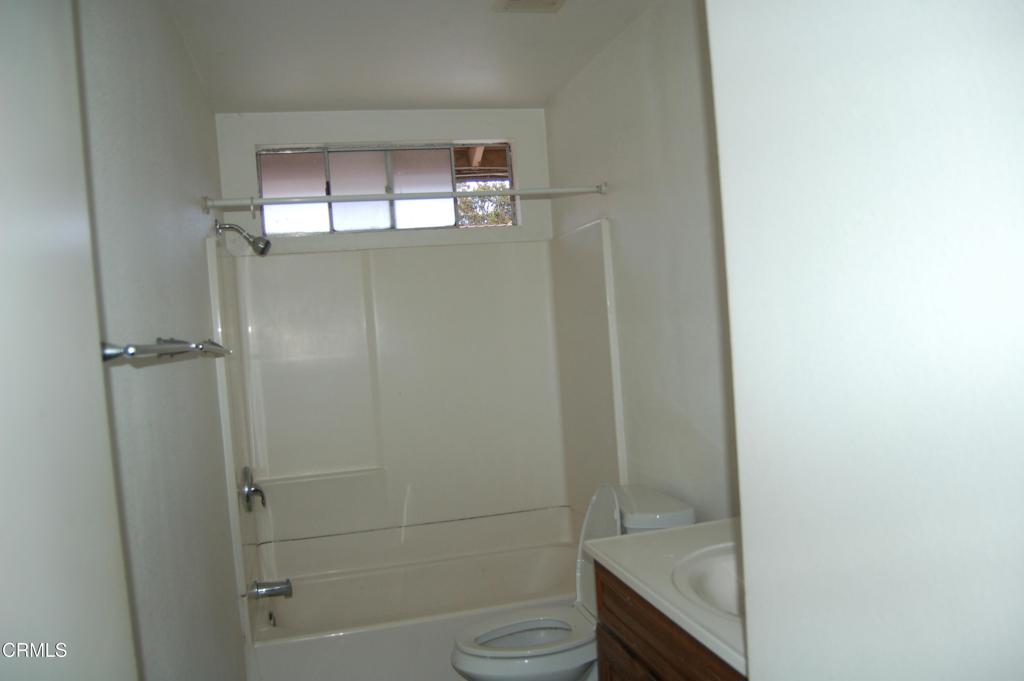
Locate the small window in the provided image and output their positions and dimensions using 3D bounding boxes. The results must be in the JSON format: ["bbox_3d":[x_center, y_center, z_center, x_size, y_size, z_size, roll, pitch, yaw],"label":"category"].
[{"bbox_3d":[-0.563,-0.715,3.602,1.180,0.390,0.070,-5,2,-14],"label":"small window"}]

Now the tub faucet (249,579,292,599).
[{"bbox_3d":[-0.964,0.992,3.066,0.155,0.078,0.065,-5,2,-14],"label":"tub faucet"}]

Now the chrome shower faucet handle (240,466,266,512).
[{"bbox_3d":[-1.055,0.605,3.132,0.080,0.185,0.150,-5,2,-14],"label":"chrome shower faucet handle"}]

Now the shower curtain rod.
[{"bbox_3d":[-0.355,-0.538,2.871,1.500,0.052,0.052,-5,2,-14],"label":"shower curtain rod"}]

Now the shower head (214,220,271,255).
[{"bbox_3d":[-1.058,-0.405,3.028,0.197,0.145,0.075,-5,2,-14],"label":"shower head"}]

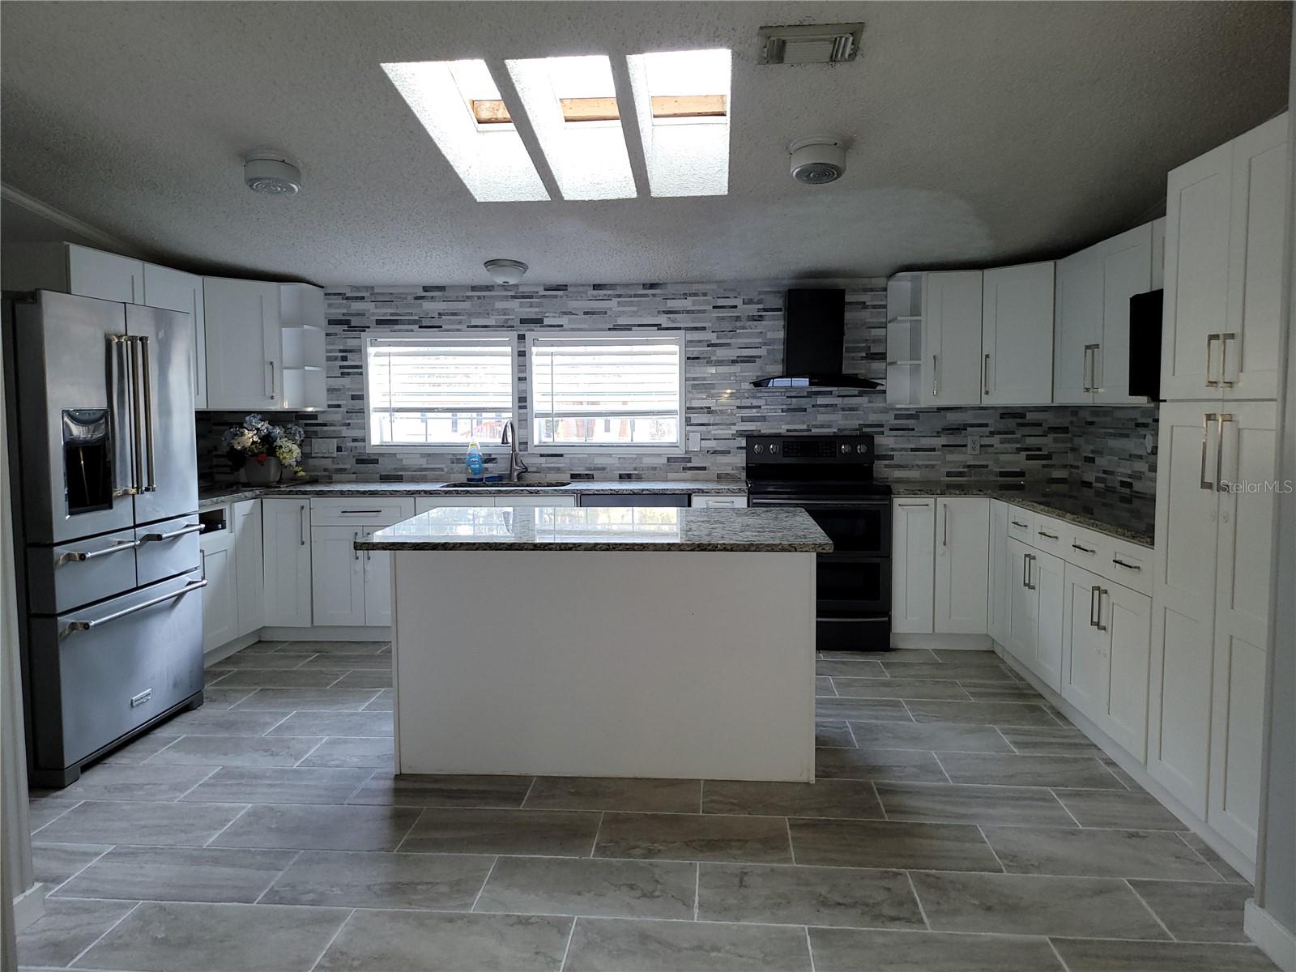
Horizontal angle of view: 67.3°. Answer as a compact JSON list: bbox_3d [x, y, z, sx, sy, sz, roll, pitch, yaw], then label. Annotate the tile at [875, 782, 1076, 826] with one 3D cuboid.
[{"bbox_3d":[1.115,1.099,3.351,0.612,0.012,0.328,0,5,5],"label":"tile"}]

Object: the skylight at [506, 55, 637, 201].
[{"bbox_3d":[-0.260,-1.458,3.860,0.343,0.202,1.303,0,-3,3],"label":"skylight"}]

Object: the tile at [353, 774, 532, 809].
[{"bbox_3d":[-0.724,1.093,3.490,0.610,0.010,0.327,0,5,5],"label":"tile"}]

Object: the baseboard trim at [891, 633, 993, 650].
[{"bbox_3d":[1.620,0.853,5.398,0.535,0.107,0.017,0,5,5],"label":"baseboard trim"}]

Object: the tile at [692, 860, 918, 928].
[{"bbox_3d":[0.441,1.135,2.689,0.601,0.010,0.322,0,5,5],"label":"tile"}]

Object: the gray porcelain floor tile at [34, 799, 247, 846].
[{"bbox_3d":[-1.686,1.122,3.241,0.610,0.010,0.327,0,5,5],"label":"gray porcelain floor tile"}]

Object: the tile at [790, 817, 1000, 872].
[{"bbox_3d":[0.762,1.130,3.052,0.612,0.010,0.321,0,5,5],"label":"tile"}]

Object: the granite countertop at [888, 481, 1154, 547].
[{"bbox_3d":[1.837,0.104,4.573,1.130,0.040,2.550,0,5,5],"label":"granite countertop"}]

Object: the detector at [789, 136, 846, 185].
[{"bbox_3d":[0.671,-1.282,3.842,0.224,0.104,0.224,0,-4,5],"label":"detector"}]

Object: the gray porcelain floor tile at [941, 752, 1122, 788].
[{"bbox_3d":[1.415,1.065,3.638,0.610,0.010,0.327,0,5,5],"label":"gray porcelain floor tile"}]

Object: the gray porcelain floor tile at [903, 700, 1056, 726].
[{"bbox_3d":[1.442,0.992,4.226,0.601,0.010,0.322,0,5,5],"label":"gray porcelain floor tile"}]

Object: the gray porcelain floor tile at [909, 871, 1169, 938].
[{"bbox_3d":[1.057,1.153,2.678,0.610,0.010,0.327,0,5,5],"label":"gray porcelain floor tile"}]

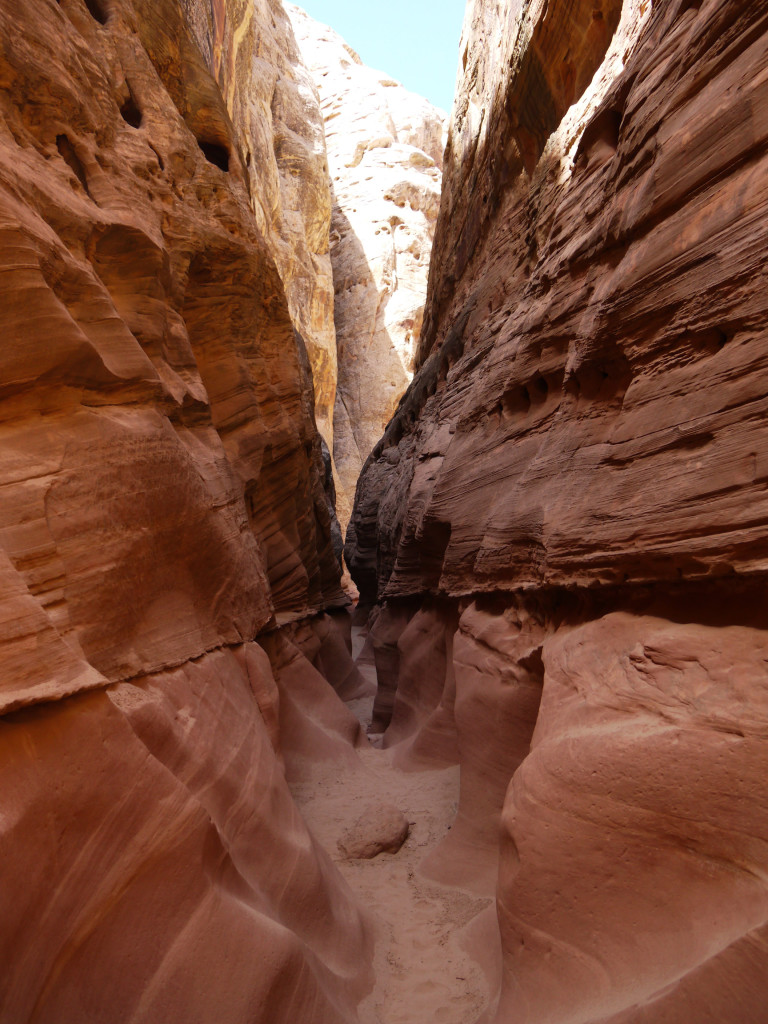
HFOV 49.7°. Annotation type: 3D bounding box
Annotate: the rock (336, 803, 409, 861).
[{"bbox_3d":[-0.058,1.760,4.600,0.375,0.175,0.345,1,-4,-20],"label":"rock"}]

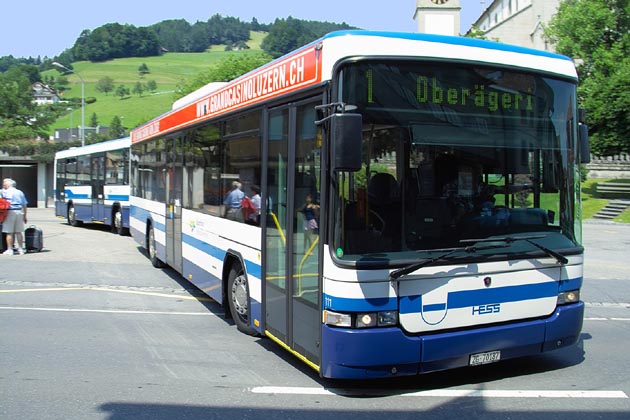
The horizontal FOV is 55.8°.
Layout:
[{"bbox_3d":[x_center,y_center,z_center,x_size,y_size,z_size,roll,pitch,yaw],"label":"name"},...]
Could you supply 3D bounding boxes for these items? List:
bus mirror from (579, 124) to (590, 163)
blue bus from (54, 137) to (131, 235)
[{"bbox_3d":[2.515,-0.623,5.586,0.190,0.400,0.120,-1,4,-36],"label":"bus mirror"},{"bbox_3d":[-6.350,-0.790,20.600,2.600,2.820,9.800,-1,4,-37],"label":"blue bus"}]

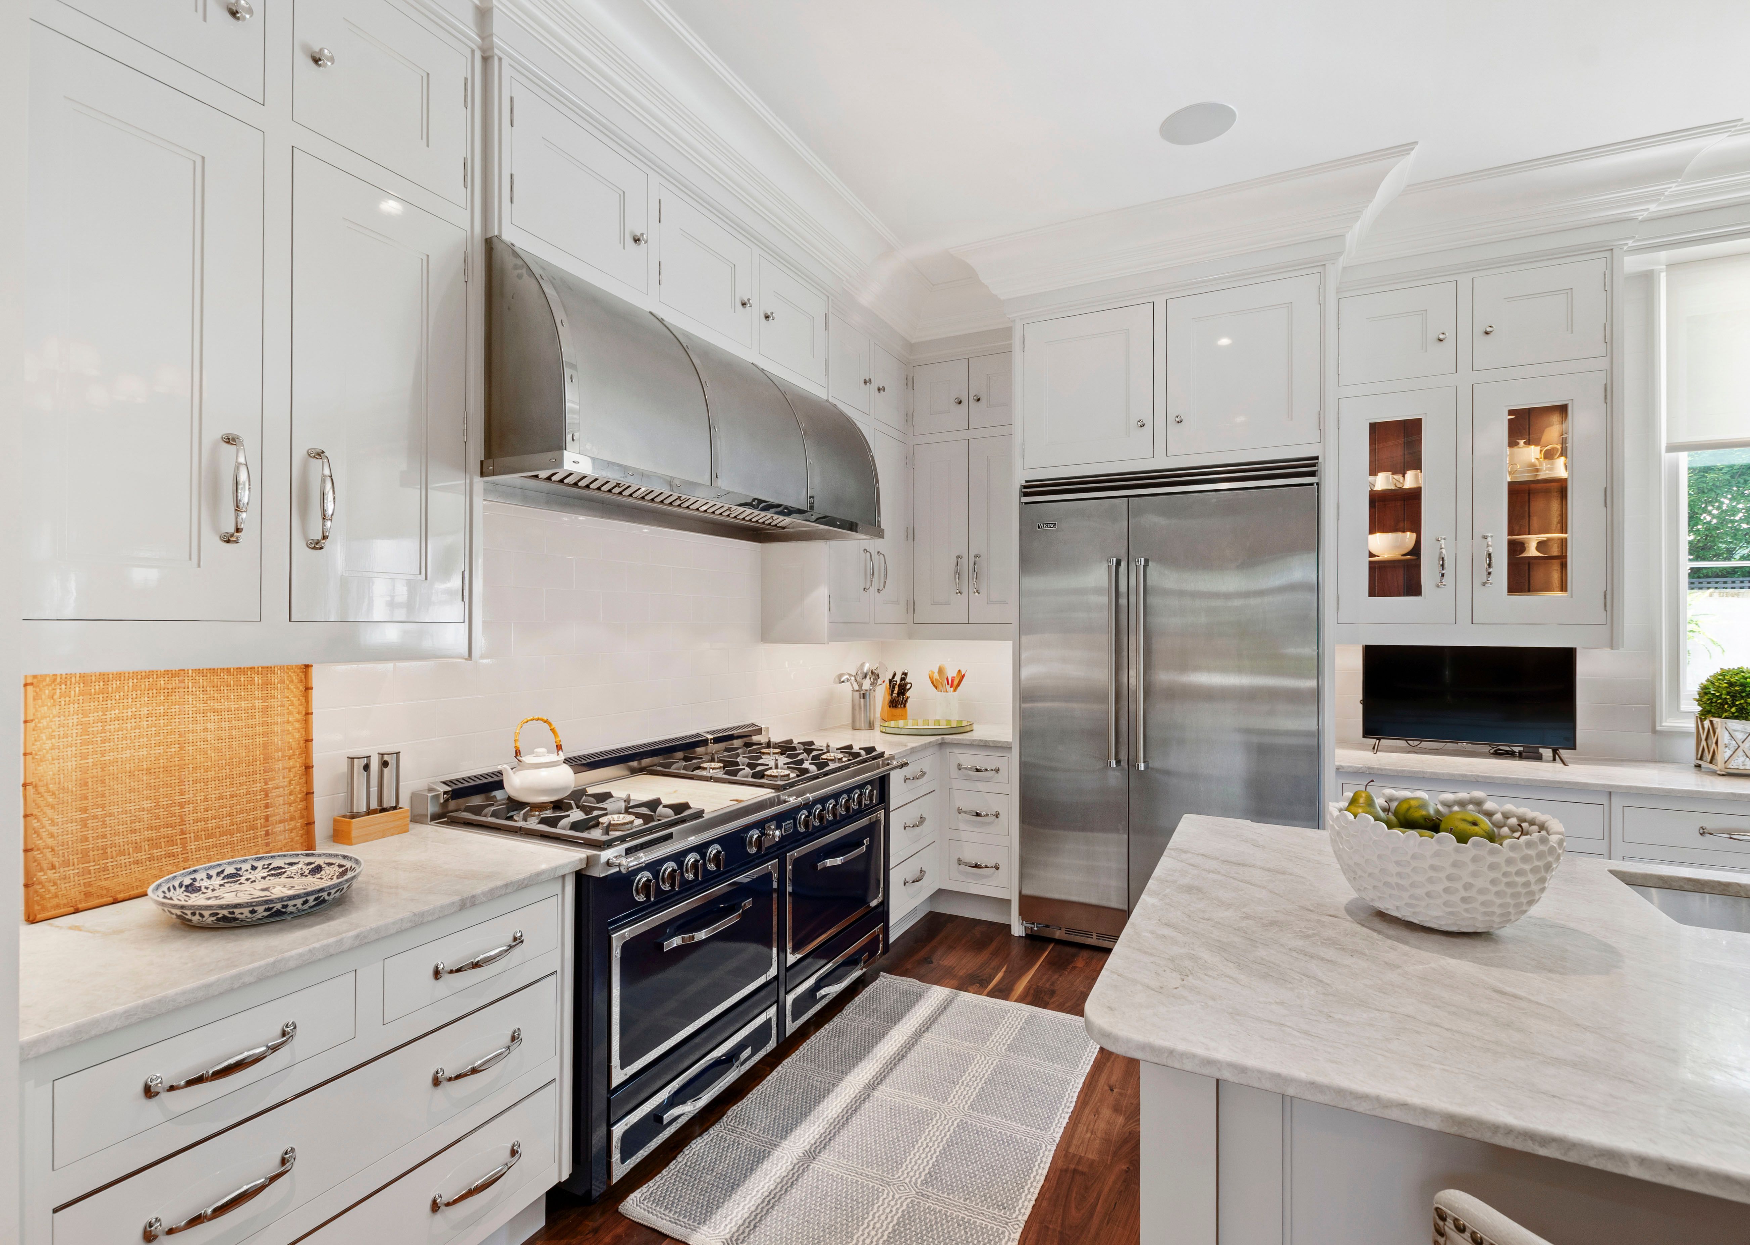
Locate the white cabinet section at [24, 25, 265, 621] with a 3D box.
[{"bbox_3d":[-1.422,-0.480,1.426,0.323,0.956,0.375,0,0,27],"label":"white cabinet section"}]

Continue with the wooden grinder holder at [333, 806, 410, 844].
[{"bbox_3d":[-1.263,0.510,1.959,0.070,0.061,0.140,0,0,28],"label":"wooden grinder holder"}]

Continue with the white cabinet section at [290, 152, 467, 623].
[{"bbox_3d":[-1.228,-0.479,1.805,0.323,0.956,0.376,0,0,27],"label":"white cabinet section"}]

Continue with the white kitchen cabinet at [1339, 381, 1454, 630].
[{"bbox_3d":[2.245,-0.475,3.382,0.412,0.967,0.310,0,0,28],"label":"white kitchen cabinet"}]

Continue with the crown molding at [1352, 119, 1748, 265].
[{"bbox_3d":[2.470,-1.609,2.988,1.156,0.195,0.210,0,0,28],"label":"crown molding"}]

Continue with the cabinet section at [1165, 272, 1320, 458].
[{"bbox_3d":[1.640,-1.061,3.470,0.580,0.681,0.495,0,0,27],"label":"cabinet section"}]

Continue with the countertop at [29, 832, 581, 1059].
[{"bbox_3d":[-1.227,0.583,1.619,0.665,0.035,0.980,0,0,28],"label":"countertop"}]

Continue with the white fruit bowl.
[{"bbox_3d":[1.117,0.478,1.527,0.386,0.203,0.386,0,0,28],"label":"white fruit bowl"}]

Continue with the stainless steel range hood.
[{"bbox_3d":[-0.633,-0.669,2.737,0.645,0.640,1.645,0,0,28],"label":"stainless steel range hood"}]

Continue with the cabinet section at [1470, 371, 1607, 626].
[{"bbox_3d":[2.657,-0.469,3.173,0.406,0.963,0.330,0,0,27],"label":"cabinet section"}]

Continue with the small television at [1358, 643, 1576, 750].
[{"bbox_3d":[2.413,0.299,3.184,0.710,0.435,0.110,0,0,28],"label":"small television"}]

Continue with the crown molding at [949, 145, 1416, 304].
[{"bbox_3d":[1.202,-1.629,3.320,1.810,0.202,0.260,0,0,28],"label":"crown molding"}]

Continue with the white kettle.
[{"bbox_3d":[-0.972,0.393,2.215,0.220,0.230,0.183,0,0,-40],"label":"white kettle"}]

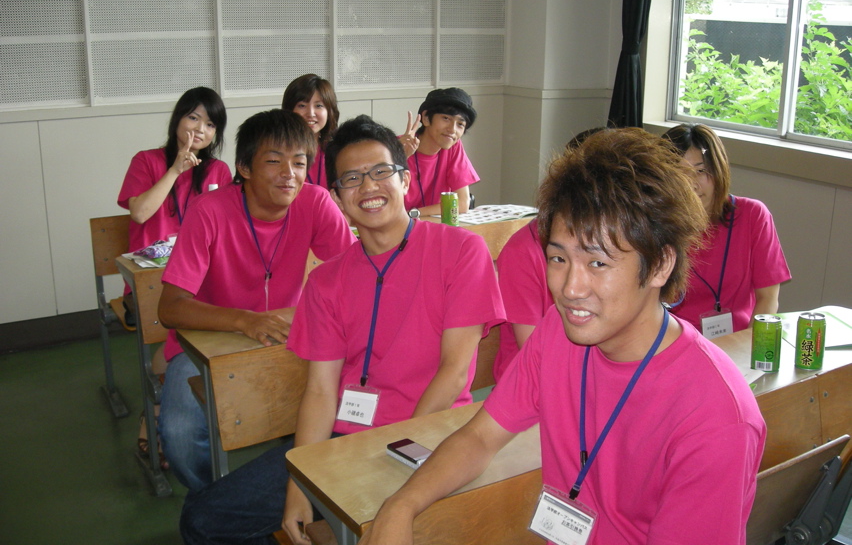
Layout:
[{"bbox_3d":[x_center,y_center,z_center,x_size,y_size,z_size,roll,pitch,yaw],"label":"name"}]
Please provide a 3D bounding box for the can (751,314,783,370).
[{"bbox_3d":[0.786,0.164,1.989,0.066,0.122,0.066,8,18,22],"label":"can"}]

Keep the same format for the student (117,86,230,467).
[{"bbox_3d":[-0.835,-0.026,3.016,0.500,1.220,0.760,-4,17,-15],"label":"student"}]

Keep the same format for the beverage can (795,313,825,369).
[{"bbox_3d":[0.890,0.159,1.995,0.066,0.122,0.066,9,18,24],"label":"beverage can"}]

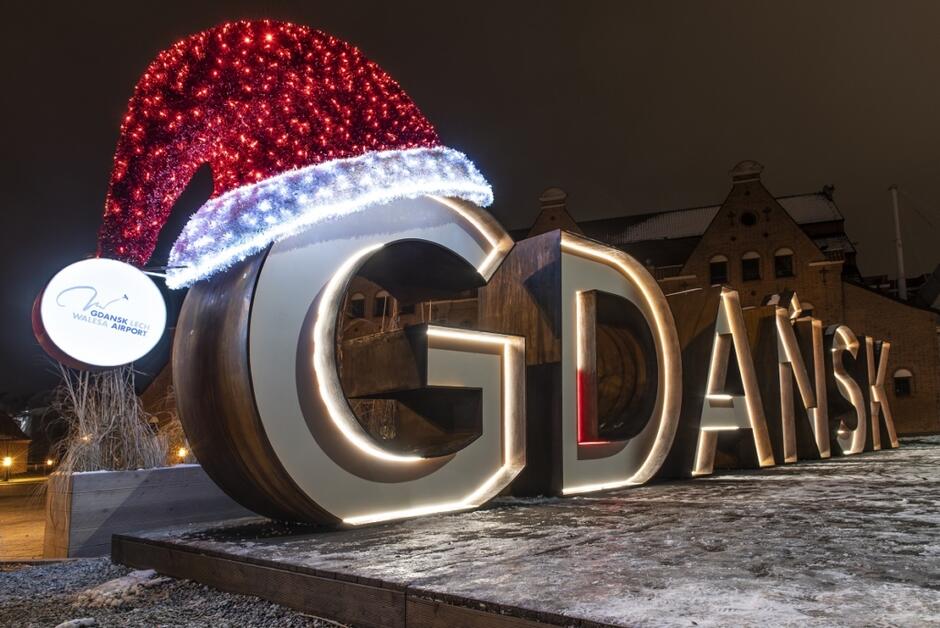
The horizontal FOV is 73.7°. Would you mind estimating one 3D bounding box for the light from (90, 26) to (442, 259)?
[{"bbox_3d":[-1.386,-1.227,4.820,2.500,1.950,1.150,8,-12,-44],"label":"light"}]

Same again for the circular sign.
[{"bbox_3d":[-2.300,0.008,3.927,0.660,0.660,0.200,14,-16,-39],"label":"circular sign"}]

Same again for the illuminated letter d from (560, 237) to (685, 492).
[{"bbox_3d":[1.526,0.708,8.218,1.282,2.850,2.807,-8,-12,44],"label":"illuminated letter d"}]

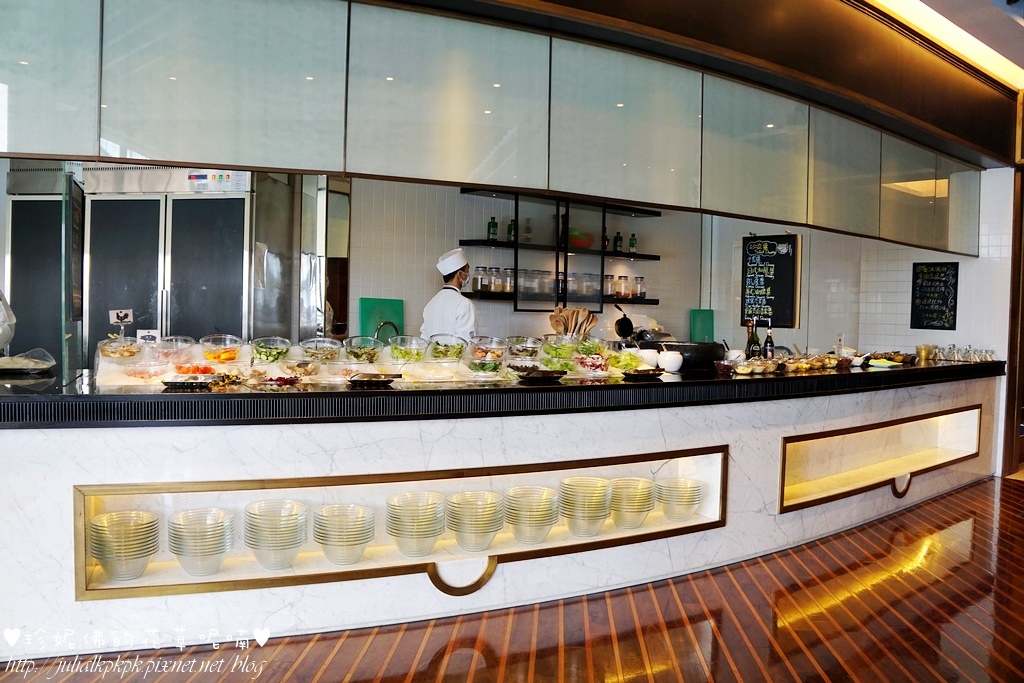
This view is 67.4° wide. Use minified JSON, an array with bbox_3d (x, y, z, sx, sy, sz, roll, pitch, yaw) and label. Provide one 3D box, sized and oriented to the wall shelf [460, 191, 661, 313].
[{"bbox_3d":[0.498,-0.754,7.088,2.120,1.020,0.345,0,2,-36],"label":"wall shelf"}]

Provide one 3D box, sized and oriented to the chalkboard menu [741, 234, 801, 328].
[{"bbox_3d":[1.851,-0.426,5.507,0.035,0.660,0.440,-1,3,-42],"label":"chalkboard menu"}]

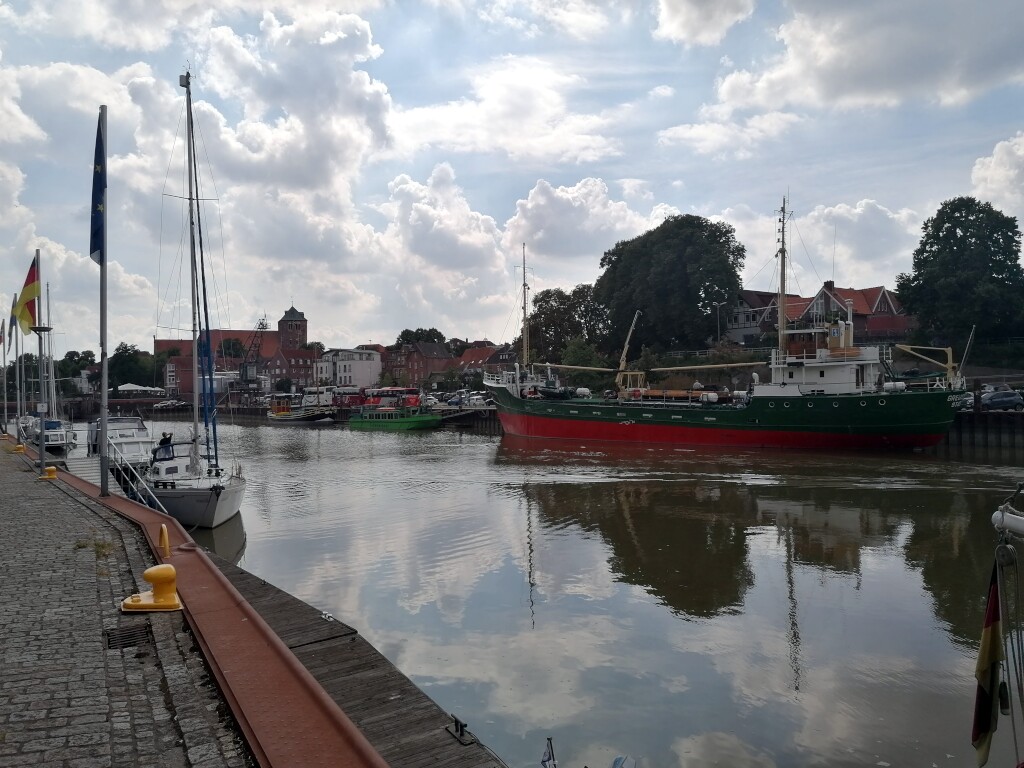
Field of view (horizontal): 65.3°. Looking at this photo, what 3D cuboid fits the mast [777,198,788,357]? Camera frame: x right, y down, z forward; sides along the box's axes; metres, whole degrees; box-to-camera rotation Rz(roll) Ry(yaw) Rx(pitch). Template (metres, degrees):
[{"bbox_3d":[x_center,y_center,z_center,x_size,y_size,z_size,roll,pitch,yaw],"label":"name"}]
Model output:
[{"bbox_3d":[20.460,-8.041,60.300,0.700,12.000,0.700,-1,-1,-41],"label":"mast"}]

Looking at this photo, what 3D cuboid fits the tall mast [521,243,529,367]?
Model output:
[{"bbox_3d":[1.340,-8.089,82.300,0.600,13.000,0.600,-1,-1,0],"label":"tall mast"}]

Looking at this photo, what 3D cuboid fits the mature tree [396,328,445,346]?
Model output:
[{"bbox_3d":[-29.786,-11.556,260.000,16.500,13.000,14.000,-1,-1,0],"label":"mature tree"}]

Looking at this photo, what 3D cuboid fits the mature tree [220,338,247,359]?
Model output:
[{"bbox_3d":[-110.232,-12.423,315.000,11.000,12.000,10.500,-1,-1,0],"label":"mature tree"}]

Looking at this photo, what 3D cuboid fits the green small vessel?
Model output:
[{"bbox_3d":[-15.753,4.530,108.000,14.000,3.500,4.200,-2,-1,44],"label":"green small vessel"}]

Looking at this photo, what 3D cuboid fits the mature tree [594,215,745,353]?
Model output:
[{"bbox_3d":[27.607,-17.266,140.000,25.500,25.000,22.000,-1,-1,0],"label":"mature tree"}]

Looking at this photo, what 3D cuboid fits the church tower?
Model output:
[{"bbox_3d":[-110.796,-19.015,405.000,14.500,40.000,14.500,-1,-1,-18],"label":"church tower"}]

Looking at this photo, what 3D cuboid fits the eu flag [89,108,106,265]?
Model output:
[{"bbox_3d":[-7.525,-3.586,14.500,0.350,2.830,0.250,-1,-1,-18],"label":"eu flag"}]

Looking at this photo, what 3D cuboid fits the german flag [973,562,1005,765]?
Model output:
[{"bbox_3d":[3.341,1.960,5.600,0.240,1.420,0.200,-2,-1,30],"label":"german flag"}]

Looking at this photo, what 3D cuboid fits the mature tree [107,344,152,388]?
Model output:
[{"bbox_3d":[-101.262,-4.645,212.000,11.700,12.600,11.000,-1,-1,0],"label":"mature tree"}]

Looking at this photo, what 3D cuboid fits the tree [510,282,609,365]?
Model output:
[{"bbox_3d":[11.894,-14.398,200.000,24.000,21.000,18.000,-1,-1,0],"label":"tree"}]

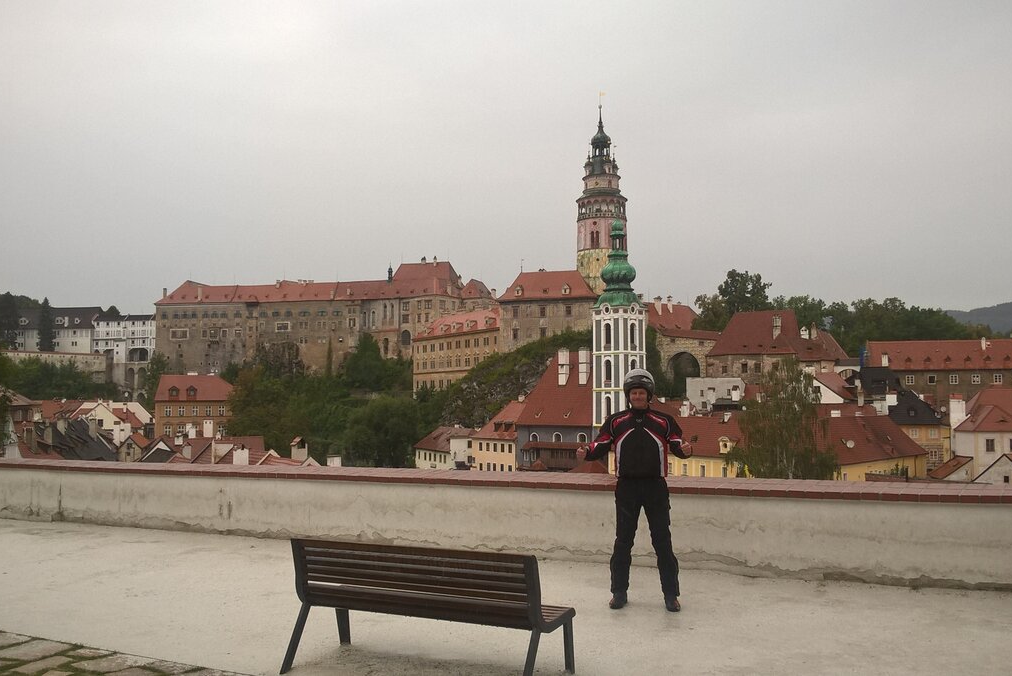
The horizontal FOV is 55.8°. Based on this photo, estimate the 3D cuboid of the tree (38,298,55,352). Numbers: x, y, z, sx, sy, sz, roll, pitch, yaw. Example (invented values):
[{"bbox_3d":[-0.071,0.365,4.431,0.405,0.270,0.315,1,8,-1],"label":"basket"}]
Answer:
[{"bbox_3d":[-156.391,-4.084,325.000,5.600,18.719,5.600,0,-3,0],"label":"tree"}]

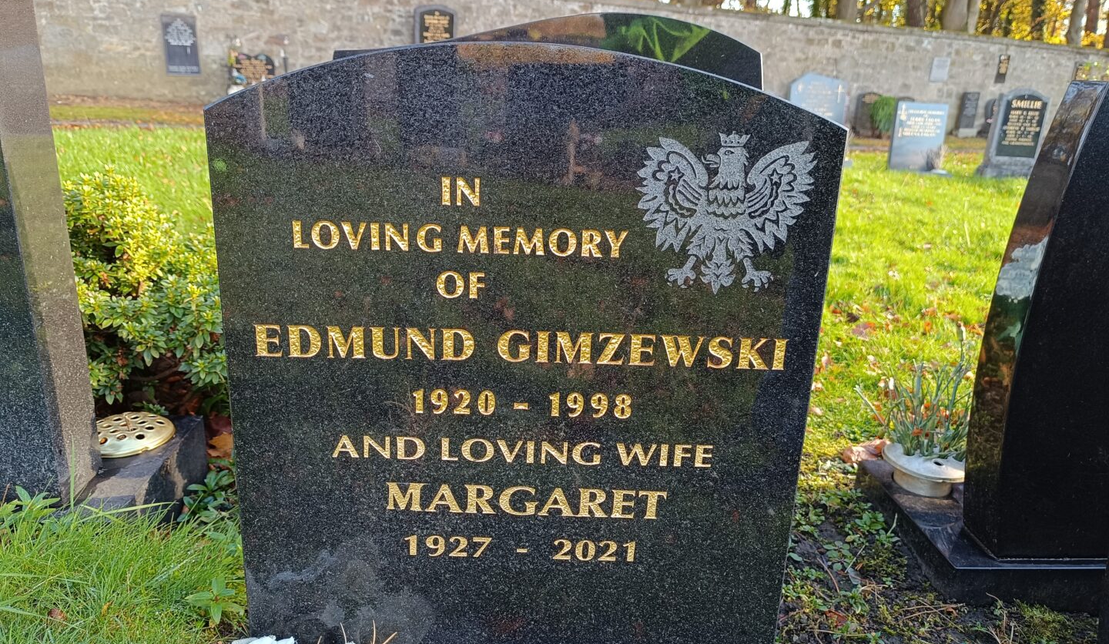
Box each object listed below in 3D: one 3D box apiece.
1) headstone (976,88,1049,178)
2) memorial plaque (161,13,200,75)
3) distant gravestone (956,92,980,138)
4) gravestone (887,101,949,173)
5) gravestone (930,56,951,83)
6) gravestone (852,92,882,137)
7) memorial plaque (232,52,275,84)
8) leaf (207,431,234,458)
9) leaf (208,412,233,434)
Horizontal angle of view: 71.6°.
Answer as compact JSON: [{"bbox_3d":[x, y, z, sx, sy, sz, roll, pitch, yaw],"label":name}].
[{"bbox_3d":[5.414,-2.219,9.075,0.680,1.010,0.230,2,17,-2],"label":"headstone"},{"bbox_3d":[-5.669,-4.198,11.661,0.470,0.910,0.060,-3,18,-18],"label":"memorial plaque"},{"bbox_3d":[7.856,-3.932,14.601,0.410,0.840,0.110,-3,17,-16],"label":"distant gravestone"},{"bbox_3d":[4.199,-2.132,8.863,0.600,0.770,0.090,1,16,-5],"label":"gravestone"},{"bbox_3d":[7.712,-5.048,15.397,0.390,0.490,0.050,-3,18,-18],"label":"gravestone"},{"bbox_3d":[6.234,-4.107,15.284,0.540,0.910,0.120,-3,18,-18],"label":"gravestone"},{"bbox_3d":[-4.201,-3.520,10.792,0.530,0.520,0.080,-3,17,-16],"label":"memorial plaque"},{"bbox_3d":[-0.668,0.248,1.547,0.060,0.030,0.060,-5,18,-24],"label":"leaf"},{"bbox_3d":[-0.684,0.207,1.580,0.058,0.030,0.045,2,16,0],"label":"leaf"}]

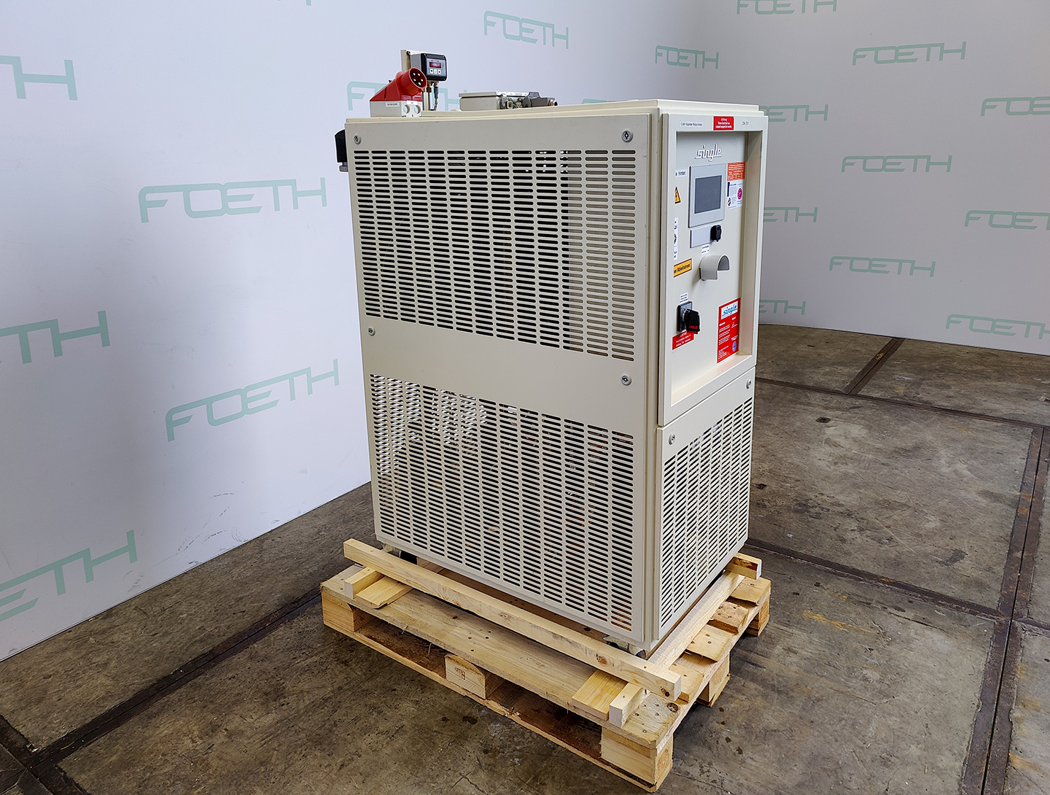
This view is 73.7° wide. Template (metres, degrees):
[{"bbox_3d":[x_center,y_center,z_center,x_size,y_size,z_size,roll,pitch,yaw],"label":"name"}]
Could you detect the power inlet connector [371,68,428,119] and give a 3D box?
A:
[{"bbox_3d":[-0.344,-0.831,1.913,0.150,0.122,0.082,11,22,35],"label":"power inlet connector"}]

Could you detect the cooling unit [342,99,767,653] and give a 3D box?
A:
[{"bbox_3d":[0.090,-0.070,2.101,1.027,1.441,0.605,11,22,35],"label":"cooling unit"}]

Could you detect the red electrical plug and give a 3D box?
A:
[{"bbox_3d":[-0.344,-0.849,1.907,0.150,0.084,0.082,11,22,35],"label":"red electrical plug"}]

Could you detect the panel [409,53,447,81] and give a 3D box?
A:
[{"bbox_3d":[-0.275,-0.936,1.995,0.060,0.072,0.090,11,22,35],"label":"panel"}]

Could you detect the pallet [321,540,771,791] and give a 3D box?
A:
[{"bbox_3d":[0.058,0.640,2.336,1.225,0.260,0.820,11,22,34],"label":"pallet"}]

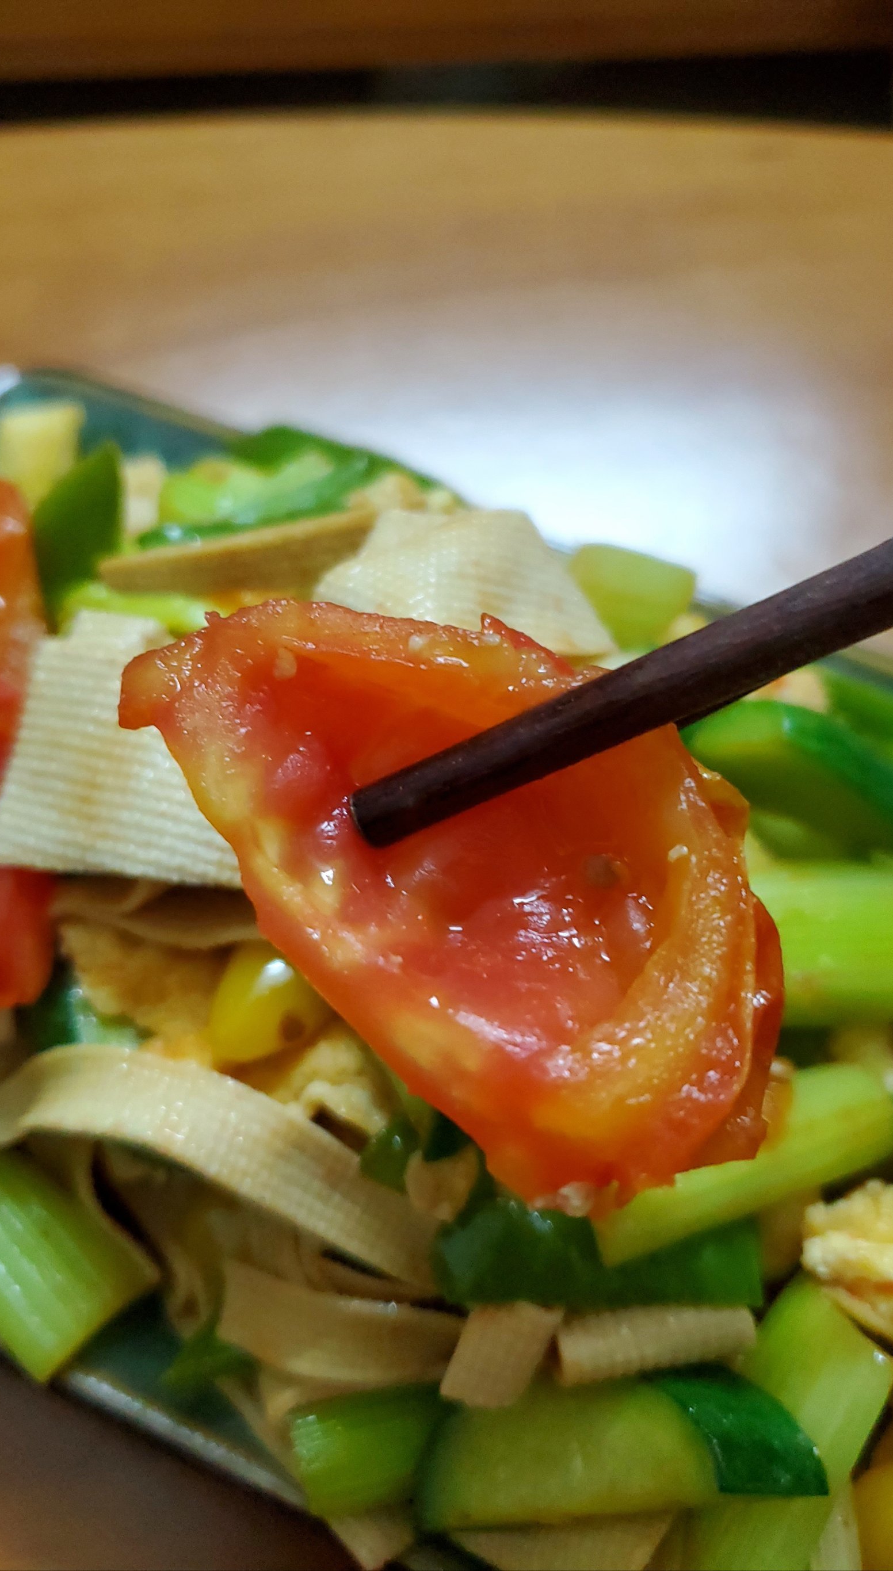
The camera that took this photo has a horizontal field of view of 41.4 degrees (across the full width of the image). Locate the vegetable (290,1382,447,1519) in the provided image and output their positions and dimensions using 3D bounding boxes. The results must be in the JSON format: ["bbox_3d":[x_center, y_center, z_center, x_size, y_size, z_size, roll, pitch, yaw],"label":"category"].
[{"bbox_3d":[-0.010,0.088,0.156,0.019,0.010,0.016,-4,58,2],"label":"vegetable"}]

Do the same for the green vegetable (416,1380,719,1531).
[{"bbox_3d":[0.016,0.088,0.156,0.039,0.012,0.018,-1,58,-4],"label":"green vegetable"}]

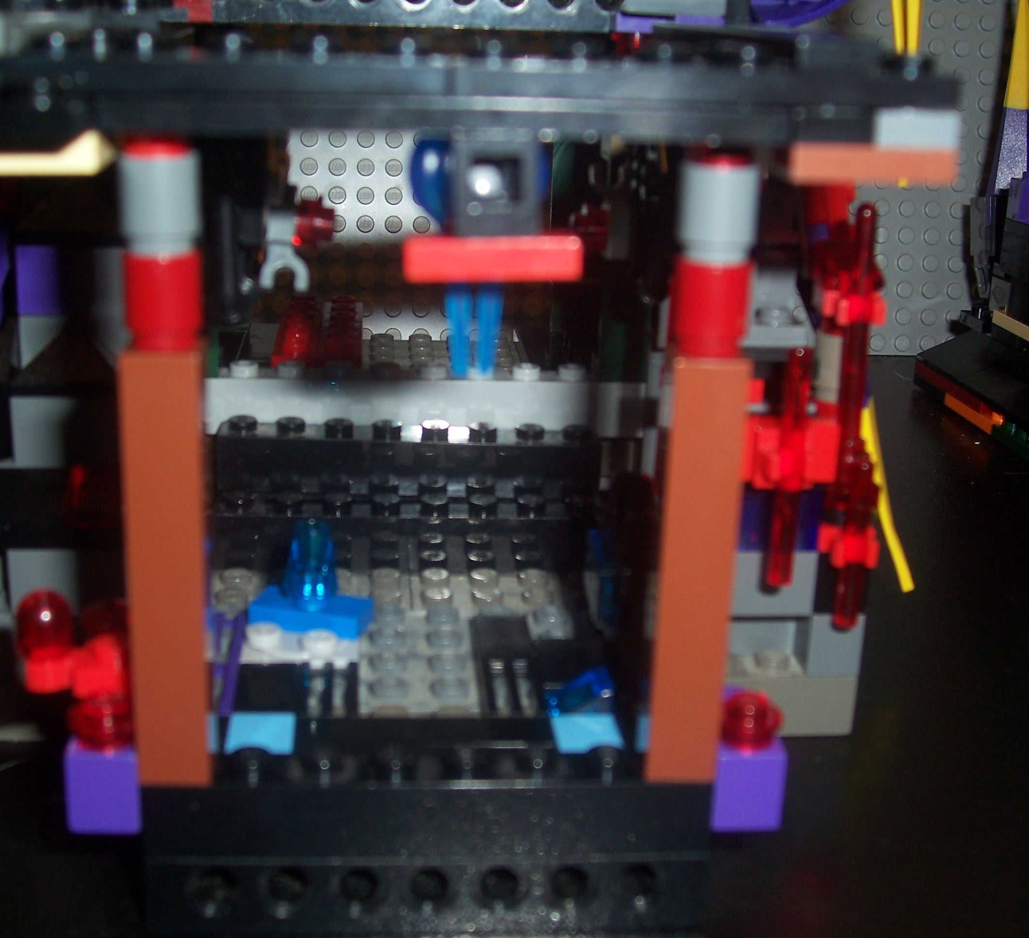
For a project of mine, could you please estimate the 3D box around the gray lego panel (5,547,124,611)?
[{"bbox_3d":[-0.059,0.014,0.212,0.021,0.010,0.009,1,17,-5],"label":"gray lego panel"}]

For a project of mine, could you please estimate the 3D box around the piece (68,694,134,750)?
[{"bbox_3d":[-0.045,0.028,0.167,0.008,0.005,0.008,1,18,-5],"label":"piece"}]

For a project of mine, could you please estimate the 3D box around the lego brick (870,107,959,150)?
[{"bbox_3d":[0.038,-0.033,0.146,0.008,0.004,0.008,1,18,-5],"label":"lego brick"}]

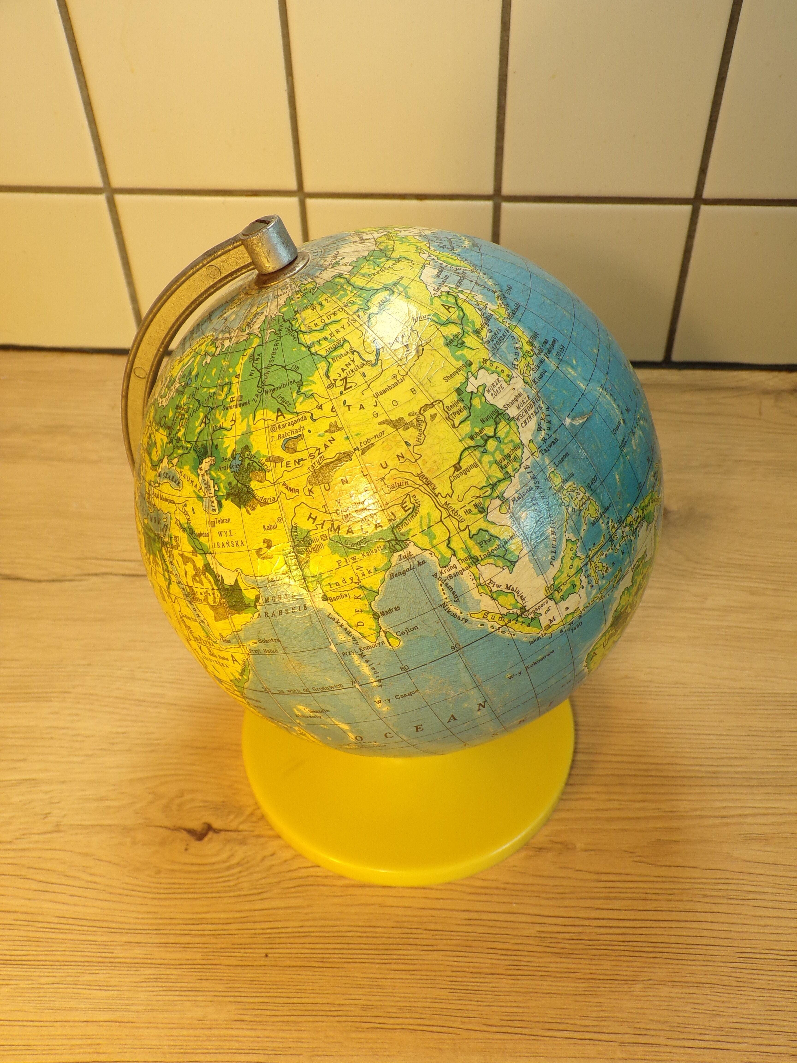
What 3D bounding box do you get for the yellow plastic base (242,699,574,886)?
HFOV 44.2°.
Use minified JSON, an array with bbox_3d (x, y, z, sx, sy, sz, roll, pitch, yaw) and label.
[{"bbox_3d":[0.003,0.068,0.382,0.131,0.032,0.131,2,44,4],"label":"yellow plastic base"}]

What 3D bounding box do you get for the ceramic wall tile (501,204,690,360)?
[{"bbox_3d":[0.102,-0.136,0.537,0.098,0.096,0.007,2,44,4],"label":"ceramic wall tile"}]

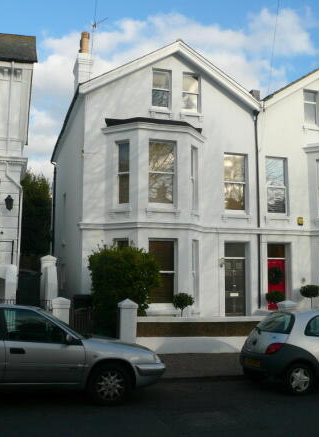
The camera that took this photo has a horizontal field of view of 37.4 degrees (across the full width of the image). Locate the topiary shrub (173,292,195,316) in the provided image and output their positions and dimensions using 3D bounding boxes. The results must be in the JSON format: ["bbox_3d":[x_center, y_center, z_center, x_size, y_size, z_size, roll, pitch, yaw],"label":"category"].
[{"bbox_3d":[0.671,2.688,13.172,0.600,1.200,0.600,2,-7,-16],"label":"topiary shrub"}]

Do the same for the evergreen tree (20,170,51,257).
[{"bbox_3d":[-6.936,0.842,25.696,2.300,6.940,2.300,2,-8,-13],"label":"evergreen tree"}]

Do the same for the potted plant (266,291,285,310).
[{"bbox_3d":[4.067,2.909,16.484,0.600,0.741,0.600,2,-8,-13],"label":"potted plant"}]

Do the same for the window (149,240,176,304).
[{"bbox_3d":[0.115,1.686,15.008,0.930,2.072,0.250,2,-7,-16],"label":"window"}]

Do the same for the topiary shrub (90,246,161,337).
[{"bbox_3d":[-0.976,2.041,13.190,1.900,2.515,1.900,2,-8,-13],"label":"topiary shrub"}]

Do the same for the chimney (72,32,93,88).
[{"bbox_3d":[-3.032,-5.885,18.715,0.520,2.450,1.250,2,-7,-16],"label":"chimney"}]

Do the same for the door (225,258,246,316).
[{"bbox_3d":[2.676,2.462,16.640,0.860,2.050,0.140,2,-7,-16],"label":"door"}]

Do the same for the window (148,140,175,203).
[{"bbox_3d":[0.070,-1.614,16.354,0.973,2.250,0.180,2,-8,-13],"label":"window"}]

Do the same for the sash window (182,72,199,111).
[{"bbox_3d":[1.171,-4.818,17.903,0.690,1.530,0.180,2,-8,-13],"label":"sash window"}]

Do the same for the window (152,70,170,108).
[{"bbox_3d":[0.056,-4.840,17.635,0.703,1.507,0.180,2,-8,-13],"label":"window"}]

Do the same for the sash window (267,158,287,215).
[{"bbox_3d":[4.513,-1.278,18.253,0.886,2.271,0.180,2,-8,-13],"label":"sash window"}]

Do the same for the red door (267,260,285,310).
[{"bbox_3d":[4.434,2.518,17.891,0.824,1.951,0.100,2,-8,-13],"label":"red door"}]

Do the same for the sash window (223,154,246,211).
[{"bbox_3d":[2.856,-1.384,17.863,0.933,2.223,0.180,2,-8,-13],"label":"sash window"}]

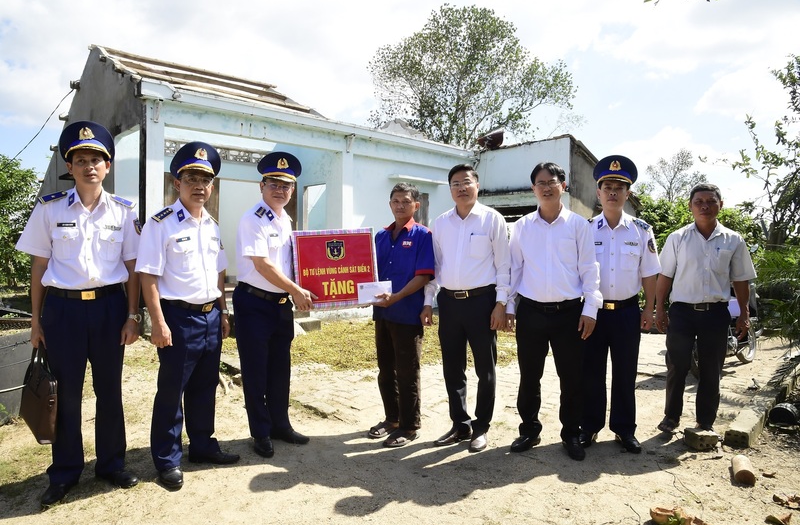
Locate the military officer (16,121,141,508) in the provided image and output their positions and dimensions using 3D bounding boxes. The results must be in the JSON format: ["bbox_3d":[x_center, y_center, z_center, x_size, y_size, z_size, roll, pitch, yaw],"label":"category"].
[{"bbox_3d":[-1.555,0.205,2.665,0.580,1.820,0.390,0,0,-27],"label":"military officer"}]

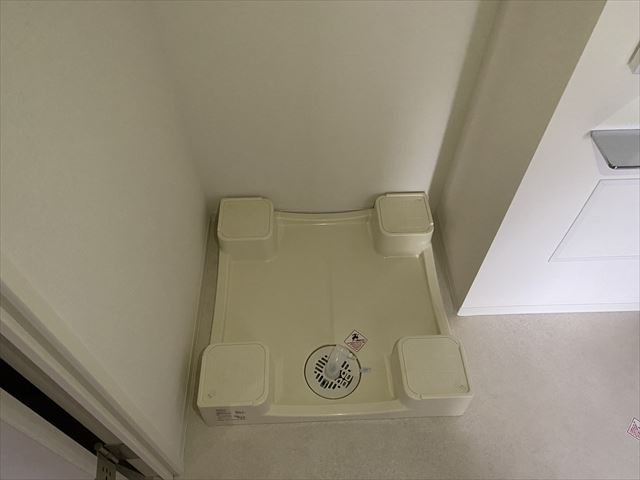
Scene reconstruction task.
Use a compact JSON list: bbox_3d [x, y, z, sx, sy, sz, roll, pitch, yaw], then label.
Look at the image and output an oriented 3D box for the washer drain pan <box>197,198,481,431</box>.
[{"bbox_3d":[0.028,0.158,1.353,0.640,0.135,0.640,-2,53,0],"label":"washer drain pan"}]

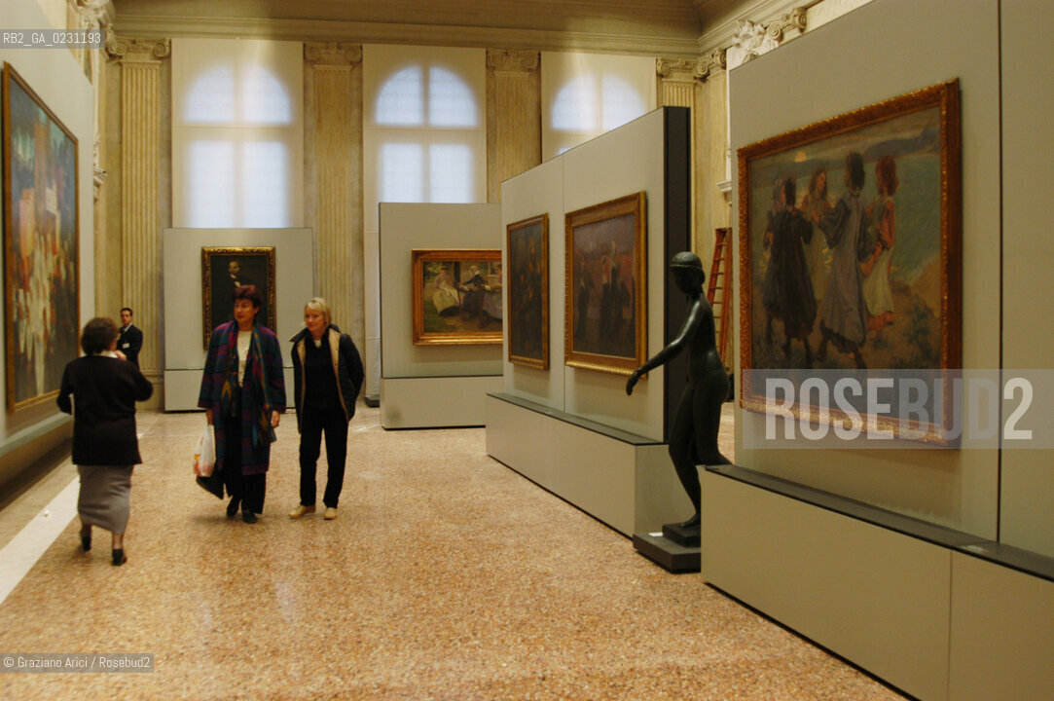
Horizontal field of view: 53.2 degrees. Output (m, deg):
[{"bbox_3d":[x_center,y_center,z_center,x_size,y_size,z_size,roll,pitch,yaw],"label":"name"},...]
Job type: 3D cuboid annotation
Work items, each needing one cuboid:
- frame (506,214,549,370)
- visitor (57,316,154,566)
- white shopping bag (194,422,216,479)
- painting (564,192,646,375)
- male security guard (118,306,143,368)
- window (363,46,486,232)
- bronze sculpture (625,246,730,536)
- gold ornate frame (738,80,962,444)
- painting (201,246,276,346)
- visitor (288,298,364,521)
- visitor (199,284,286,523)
[{"bbox_3d":[0.015,-0.591,10.847,0.070,1.492,1.507,-1,2,-15],"label":"frame"},{"bbox_3d":[-2.736,0.556,6.836,0.560,1.560,0.450,-1,2,-12],"label":"visitor"},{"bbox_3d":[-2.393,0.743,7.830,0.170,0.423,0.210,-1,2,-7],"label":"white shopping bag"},{"bbox_3d":[0.618,-0.514,8.537,0.080,1.330,1.867,-1,2,-15],"label":"painting"},{"bbox_3d":[-5.514,0.246,14.516,0.500,1.658,0.340,0,2,13],"label":"male security guard"},{"bbox_3d":[-1.677,-3.455,17.335,2.025,3.039,0.200,-1,2,-12],"label":"window"},{"bbox_3d":[1.031,0.251,6.760,0.740,1.765,0.450,-1,2,-10],"label":"bronze sculpture"},{"bbox_3d":[1.450,-0.365,5.027,0.070,1.460,1.740,-1,2,-16],"label":"gold ornate frame"},{"bbox_3d":[-4.501,-0.798,16.502,1.118,1.634,0.100,-1,2,-12],"label":"painting"},{"bbox_3d":[-1.513,0.432,7.974,0.530,1.651,0.370,0,2,9],"label":"visitor"},{"bbox_3d":[-2.174,0.393,8.055,0.600,1.787,0.450,-1,2,-15],"label":"visitor"}]

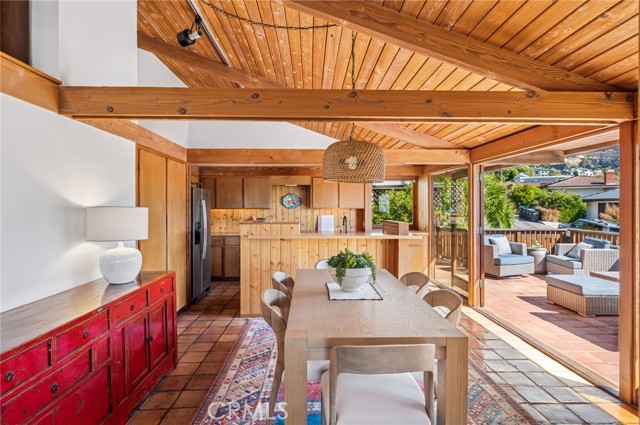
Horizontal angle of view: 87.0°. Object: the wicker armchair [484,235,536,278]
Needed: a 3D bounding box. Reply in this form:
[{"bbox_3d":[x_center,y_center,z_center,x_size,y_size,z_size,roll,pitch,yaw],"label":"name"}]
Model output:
[{"bbox_3d":[3.948,0.917,7.411,0.920,0.820,0.870,0,1,-19],"label":"wicker armchair"}]

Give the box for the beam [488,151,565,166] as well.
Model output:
[{"bbox_3d":[2.941,-0.825,4.996,1.220,0.185,0.130,0,1,-2],"label":"beam"}]

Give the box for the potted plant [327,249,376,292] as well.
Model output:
[{"bbox_3d":[0.245,0.459,2.707,0.385,0.328,0.360,0,1,-2],"label":"potted plant"}]

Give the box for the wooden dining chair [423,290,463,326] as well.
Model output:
[{"bbox_3d":[0.748,1.005,2.477,0.550,0.780,0.520,0,1,-2],"label":"wooden dining chair"}]

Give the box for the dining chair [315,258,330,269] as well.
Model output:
[{"bbox_3d":[0.217,0.965,3.749,0.540,0.800,0.550,0,1,-2],"label":"dining chair"}]

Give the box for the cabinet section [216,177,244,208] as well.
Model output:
[{"bbox_3d":[-1.824,-0.401,6.980,0.550,0.647,0.320,0,1,-2],"label":"cabinet section"}]

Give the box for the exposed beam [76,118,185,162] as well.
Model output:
[{"bbox_3d":[-1.926,-0.799,3.580,0.135,0.180,2.370,0,1,-2],"label":"exposed beam"}]

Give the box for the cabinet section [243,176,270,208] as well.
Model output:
[{"bbox_3d":[-1.282,-0.401,6.980,0.534,0.647,0.320,0,1,-2],"label":"cabinet section"}]

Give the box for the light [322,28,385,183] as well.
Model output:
[{"bbox_3d":[0.282,-0.885,2.817,0.515,1.270,0.515,0,1,-2],"label":"light"}]

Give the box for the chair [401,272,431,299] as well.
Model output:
[{"bbox_3d":[0.662,0.976,3.024,0.550,0.800,0.540,0,1,-2],"label":"chair"}]

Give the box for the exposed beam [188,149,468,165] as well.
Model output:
[{"bbox_3d":[0.134,-0.781,4.765,3.950,0.215,0.120,0,1,-2],"label":"exposed beam"}]

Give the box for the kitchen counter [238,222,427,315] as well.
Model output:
[{"bbox_3d":[0.125,0.752,4.677,2.360,1.220,0.800,0,1,-2],"label":"kitchen counter"}]

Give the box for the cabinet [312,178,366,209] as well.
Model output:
[{"bbox_3d":[0.382,-0.386,6.857,1.070,0.630,0.330,0,1,-2],"label":"cabinet"}]

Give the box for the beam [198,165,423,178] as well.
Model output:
[{"bbox_3d":[-0.197,-0.835,6.866,4.550,0.230,0.130,0,1,-2],"label":"beam"}]

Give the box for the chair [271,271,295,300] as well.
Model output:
[{"bbox_3d":[-0.157,0.976,2.996,0.550,0.800,0.540,0,1,-2],"label":"chair"}]

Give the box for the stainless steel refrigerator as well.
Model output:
[{"bbox_3d":[-2.253,0.472,5.344,0.780,1.735,0.920,0,1,-2],"label":"stainless steel refrigerator"}]

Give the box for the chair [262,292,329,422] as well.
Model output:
[{"bbox_3d":[-0.162,1.004,2.491,0.550,0.780,0.520,0,1,-2],"label":"chair"}]

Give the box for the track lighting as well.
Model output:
[{"bbox_3d":[-1.406,-1.960,3.633,0.230,0.290,0.210,1,1,40],"label":"track lighting"}]

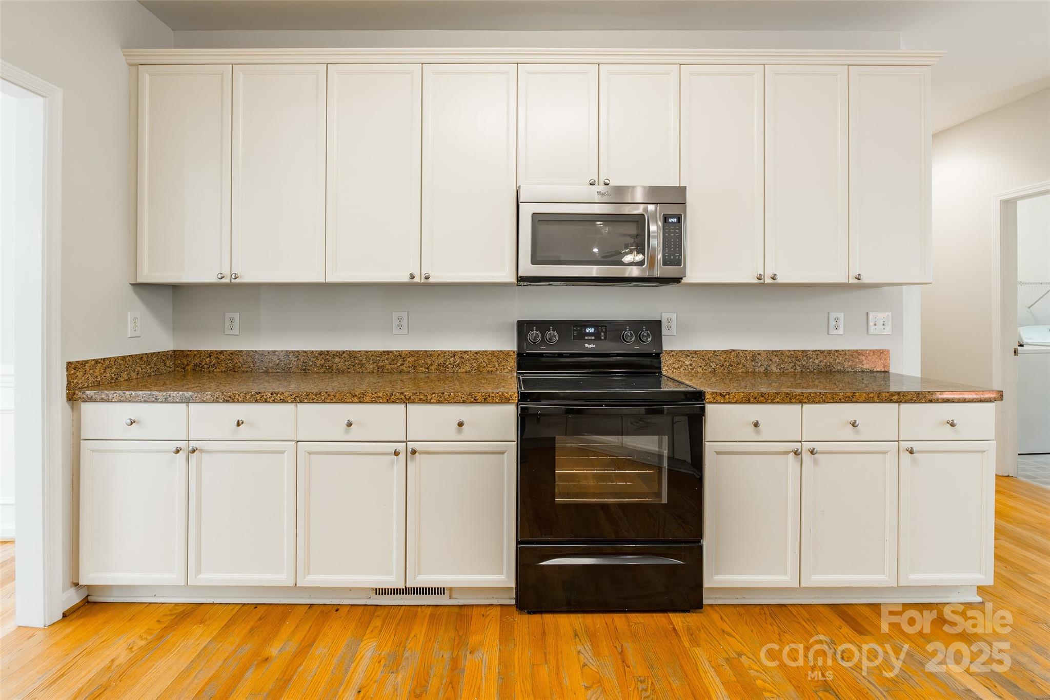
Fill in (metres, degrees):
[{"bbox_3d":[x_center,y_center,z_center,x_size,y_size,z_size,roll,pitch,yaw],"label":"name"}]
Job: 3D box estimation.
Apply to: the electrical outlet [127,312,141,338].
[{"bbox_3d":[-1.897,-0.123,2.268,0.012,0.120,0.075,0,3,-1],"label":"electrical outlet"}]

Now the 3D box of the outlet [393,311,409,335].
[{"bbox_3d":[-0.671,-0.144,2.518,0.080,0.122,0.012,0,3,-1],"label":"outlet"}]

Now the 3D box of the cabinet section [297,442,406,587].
[{"bbox_3d":[-0.720,0.671,2.195,0.453,0.601,0.520,0,2,0],"label":"cabinet section"}]

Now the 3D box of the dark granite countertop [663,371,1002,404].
[{"bbox_3d":[1.333,0.168,2.200,1.200,0.048,0.635,0,4,0],"label":"dark granite countertop"}]

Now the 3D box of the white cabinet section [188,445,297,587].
[{"bbox_3d":[-1.166,0.663,2.185,0.441,0.594,0.530,0,2,-1],"label":"white cabinet section"}]

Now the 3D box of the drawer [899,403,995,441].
[{"bbox_3d":[1.735,0.286,2.115,0.390,0.158,0.420,0,2,0],"label":"drawer"}]

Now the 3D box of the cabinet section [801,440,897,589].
[{"bbox_3d":[1.345,0.671,2.195,0.398,0.601,0.520,0,2,0],"label":"cabinet section"}]

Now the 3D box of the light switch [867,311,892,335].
[{"bbox_3d":[1.910,-0.141,2.513,0.127,0.121,0.014,0,2,0],"label":"light switch"}]

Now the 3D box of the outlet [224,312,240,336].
[{"bbox_3d":[-1.578,-0.140,2.513,0.078,0.121,0.014,0,2,0],"label":"outlet"}]

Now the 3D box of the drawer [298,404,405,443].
[{"bbox_3d":[-0.711,0.288,2.115,0.445,0.158,0.420,0,2,0],"label":"drawer"}]

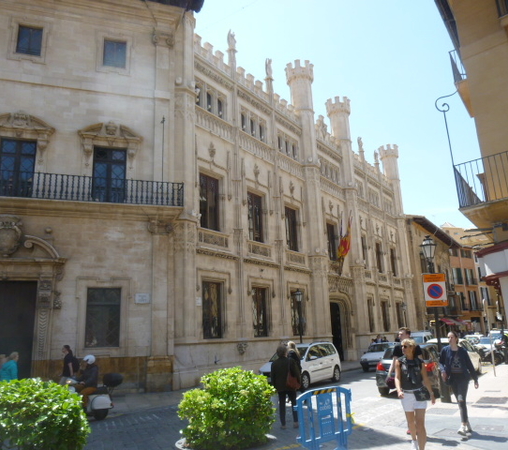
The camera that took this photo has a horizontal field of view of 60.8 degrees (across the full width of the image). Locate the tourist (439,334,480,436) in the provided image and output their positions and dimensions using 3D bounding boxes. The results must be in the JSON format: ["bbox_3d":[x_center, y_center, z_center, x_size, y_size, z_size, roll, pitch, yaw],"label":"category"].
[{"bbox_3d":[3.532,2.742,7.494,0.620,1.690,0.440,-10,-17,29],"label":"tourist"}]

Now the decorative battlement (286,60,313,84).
[{"bbox_3d":[3.445,-11.061,32.484,2.080,1.500,2.080,-2,-15,-1],"label":"decorative battlement"}]

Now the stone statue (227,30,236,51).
[{"bbox_3d":[-1.257,-10.336,24.210,0.460,1.270,0.500,-13,-18,35],"label":"stone statue"}]

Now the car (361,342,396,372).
[{"bbox_3d":[7.086,7.047,23.191,1.600,1.400,3.750,-13,-18,37],"label":"car"}]

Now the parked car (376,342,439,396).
[{"bbox_3d":[5.492,4.670,14.197,1.760,1.480,4.400,-12,-18,32],"label":"parked car"}]

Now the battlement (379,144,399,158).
[{"bbox_3d":[14.750,-7.635,47.263,2.080,1.500,2.080,-13,-18,35],"label":"battlement"}]

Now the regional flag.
[{"bbox_3d":[5.938,0.886,28.431,1.100,2.700,0.500,-13,-18,35],"label":"regional flag"}]

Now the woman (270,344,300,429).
[{"bbox_3d":[0.668,3.425,9.252,0.580,1.680,0.420,-4,-15,8],"label":"woman"}]

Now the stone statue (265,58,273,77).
[{"bbox_3d":[0.967,-10.310,28.510,0.450,1.400,0.500,-13,-18,35],"label":"stone statue"}]

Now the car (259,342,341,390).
[{"bbox_3d":[2.009,5.745,17.883,1.800,1.650,4.390,-12,-18,34],"label":"car"}]

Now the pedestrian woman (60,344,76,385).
[{"bbox_3d":[-5.412,4.373,12.535,0.520,1.700,0.480,3,-15,-18],"label":"pedestrian woman"}]

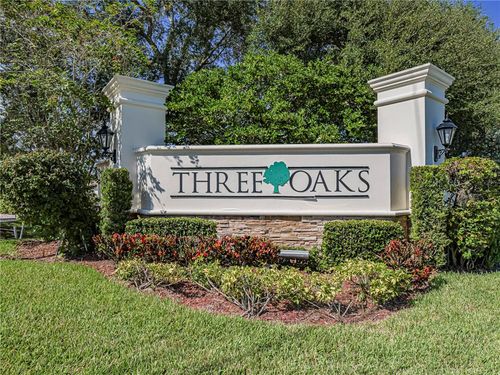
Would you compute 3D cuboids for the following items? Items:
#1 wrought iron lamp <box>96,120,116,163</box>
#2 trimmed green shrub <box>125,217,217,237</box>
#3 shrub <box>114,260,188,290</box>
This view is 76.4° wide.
[{"bbox_3d":[-3.180,-1.030,7.000,0.460,0.920,0.370,0,0,-35],"label":"wrought iron lamp"},{"bbox_3d":[-1.310,0.800,5.200,1.460,0.600,0.700,0,0,4],"label":"trimmed green shrub"},{"bbox_3d":[-1.190,1.050,3.850,0.800,0.350,0.480,0,0,4],"label":"shrub"}]

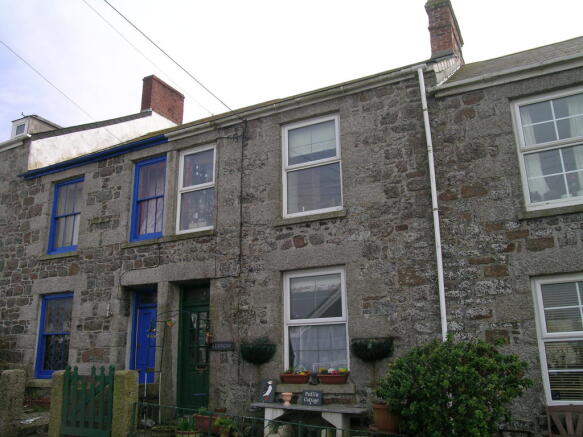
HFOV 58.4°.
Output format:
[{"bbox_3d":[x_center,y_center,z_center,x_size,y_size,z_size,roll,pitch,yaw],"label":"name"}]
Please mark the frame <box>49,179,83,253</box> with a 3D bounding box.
[{"bbox_3d":[-4.994,-0.060,11.742,1.065,1.680,0.105,-9,-17,27],"label":"frame"}]

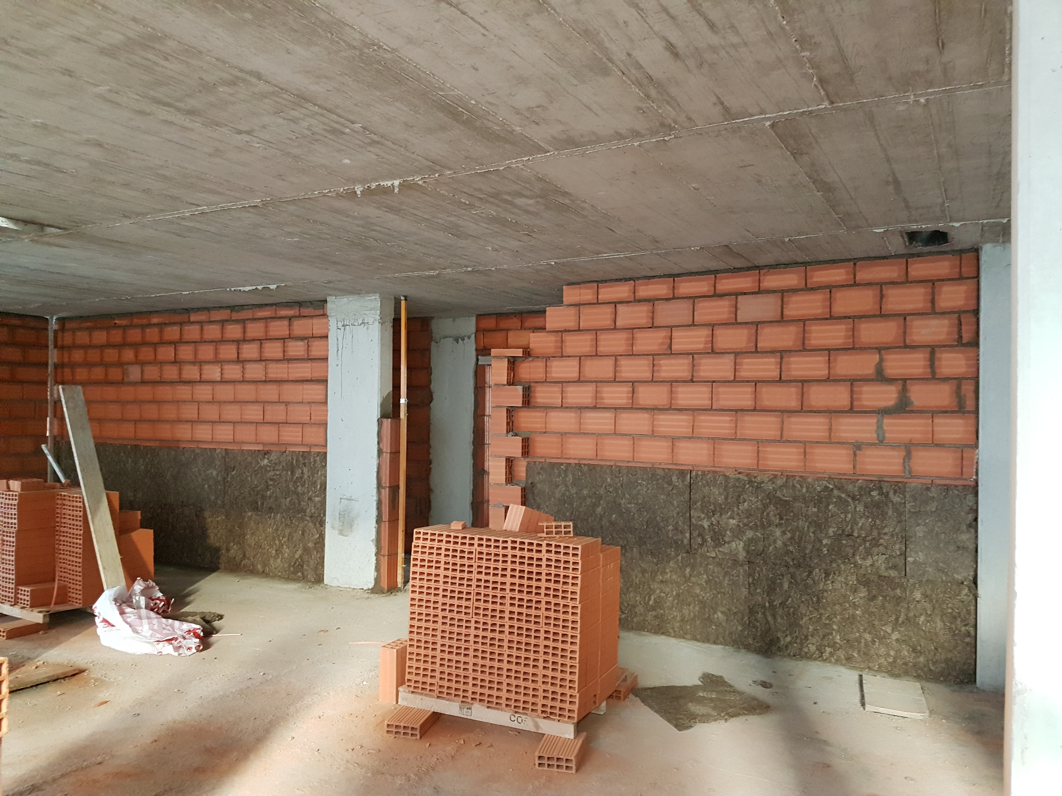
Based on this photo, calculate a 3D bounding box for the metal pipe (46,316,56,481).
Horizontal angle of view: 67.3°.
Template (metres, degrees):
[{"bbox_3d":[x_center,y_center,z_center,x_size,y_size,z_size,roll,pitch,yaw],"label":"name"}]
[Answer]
[{"bbox_3d":[-5.601,0.382,9.306,0.055,2.654,0.055,0,0,28],"label":"metal pipe"}]

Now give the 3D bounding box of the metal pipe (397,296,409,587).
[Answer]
[{"bbox_3d":[-1.167,0.407,7.247,0.055,2.654,0.055,0,0,28],"label":"metal pipe"}]

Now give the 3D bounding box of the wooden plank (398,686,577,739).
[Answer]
[{"bbox_3d":[-0.240,1.616,4.105,1.008,0.075,0.050,0,0,24],"label":"wooden plank"}]

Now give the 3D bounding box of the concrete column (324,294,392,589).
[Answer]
[{"bbox_3d":[-1.576,0.404,7.314,0.575,2.654,0.220,0,0,28],"label":"concrete column"}]

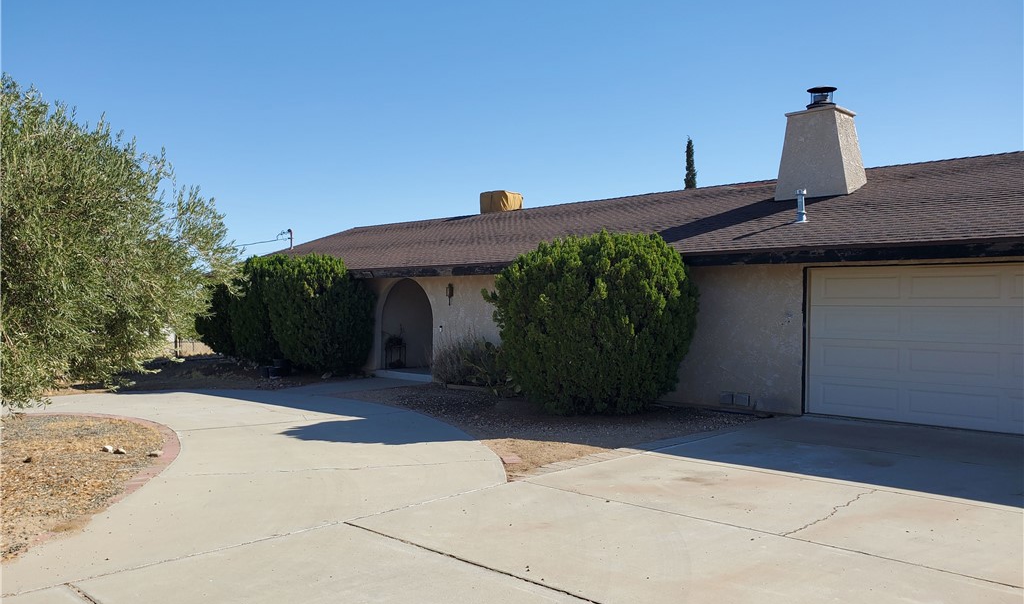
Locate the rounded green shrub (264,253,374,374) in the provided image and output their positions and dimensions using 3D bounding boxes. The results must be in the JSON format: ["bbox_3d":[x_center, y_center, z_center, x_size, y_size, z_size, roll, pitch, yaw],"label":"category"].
[{"bbox_3d":[-4.357,0.290,17.500,2.550,2.765,2.400,0,-1,43],"label":"rounded green shrub"}]

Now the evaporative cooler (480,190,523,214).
[{"bbox_3d":[-0.328,-2.826,23.243,1.040,0.880,0.740,0,-1,43],"label":"evaporative cooler"}]

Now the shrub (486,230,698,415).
[{"bbox_3d":[1.306,0.292,11.750,3.100,2.740,2.800,0,-1,43],"label":"shrub"}]

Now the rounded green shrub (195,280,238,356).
[{"bbox_3d":[-7.469,0.478,20.700,2.000,2.170,2.000,0,-1,43],"label":"rounded green shrub"}]

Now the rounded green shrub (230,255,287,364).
[{"bbox_3d":[-5.867,0.237,19.000,2.150,2.760,2.150,0,-1,43],"label":"rounded green shrub"}]

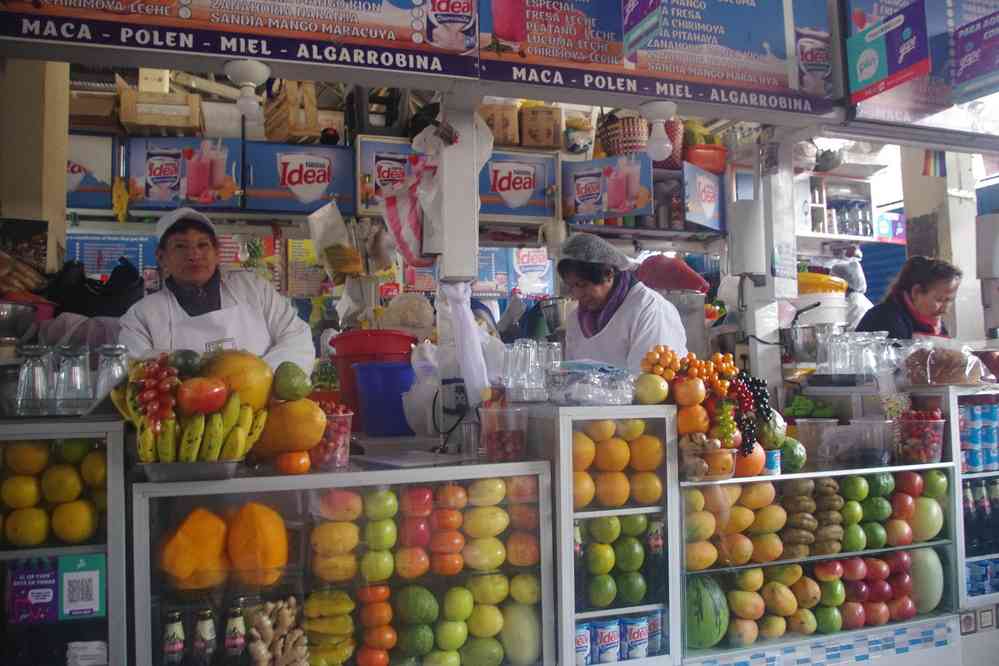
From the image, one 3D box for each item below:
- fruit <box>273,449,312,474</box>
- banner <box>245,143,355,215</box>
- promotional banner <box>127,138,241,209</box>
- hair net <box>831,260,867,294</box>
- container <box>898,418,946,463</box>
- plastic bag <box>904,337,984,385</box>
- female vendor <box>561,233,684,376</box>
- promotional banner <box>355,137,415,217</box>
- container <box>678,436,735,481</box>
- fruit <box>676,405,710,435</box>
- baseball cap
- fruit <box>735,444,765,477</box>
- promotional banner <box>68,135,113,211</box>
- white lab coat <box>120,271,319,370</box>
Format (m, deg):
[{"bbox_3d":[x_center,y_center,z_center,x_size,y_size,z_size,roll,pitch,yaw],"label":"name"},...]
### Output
[{"bbox_3d":[-0.465,0.292,1.692,0.076,0.058,0.076,0,-3,-17],"label":"fruit"},{"bbox_3d":[-0.787,-0.606,2.950,0.420,0.270,0.020,0,-1,-15],"label":"banner"},{"bbox_3d":[-1.202,-0.607,2.850,0.415,0.265,0.020,0,-1,-9],"label":"promotional banner"},{"bbox_3d":[1.817,-0.289,3.900,0.220,0.180,0.200,0,-1,-30],"label":"hair net"},{"bbox_3d":[1.353,0.348,2.400,0.152,0.135,0.152,0,-1,-19],"label":"container"},{"bbox_3d":[1.508,0.099,2.550,0.280,0.150,0.200,0,-1,-19],"label":"plastic bag"},{"bbox_3d":[0.419,0.444,2.363,0.500,1.520,0.420,-2,-2,35],"label":"female vendor"},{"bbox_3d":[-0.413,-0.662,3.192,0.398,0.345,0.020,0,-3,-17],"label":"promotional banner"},{"bbox_3d":[0.563,0.338,2.031,0.142,0.095,0.135,0,-3,-17],"label":"container"},{"bbox_3d":[0.540,0.239,2.080,0.092,0.086,0.092,0,-1,-19],"label":"fruit"},{"bbox_3d":[-0.894,-0.307,2.140,0.178,0.125,0.250,0,-1,-30],"label":"baseball cap"},{"bbox_3d":[0.685,0.349,2.052,0.086,0.086,0.086,0,-3,-17],"label":"fruit"},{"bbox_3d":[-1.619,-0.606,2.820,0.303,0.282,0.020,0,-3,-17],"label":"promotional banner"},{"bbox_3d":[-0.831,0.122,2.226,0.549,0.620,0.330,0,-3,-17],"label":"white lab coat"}]

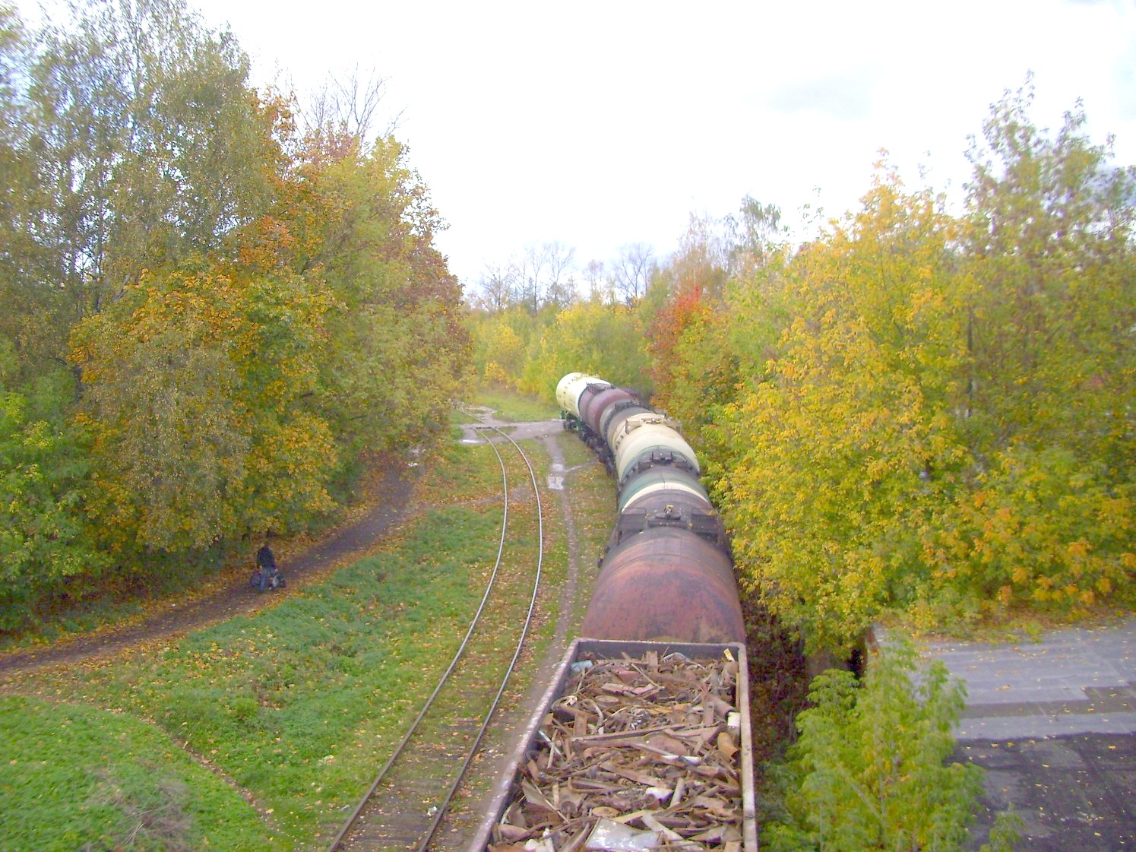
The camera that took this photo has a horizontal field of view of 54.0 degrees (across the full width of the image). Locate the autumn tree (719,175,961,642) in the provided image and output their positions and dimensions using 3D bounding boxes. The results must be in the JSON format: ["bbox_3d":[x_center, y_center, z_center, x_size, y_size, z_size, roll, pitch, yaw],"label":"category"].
[{"bbox_3d":[7.534,-0.216,31.144,6.900,13.000,6.700,0,6,0],"label":"autumn tree"}]

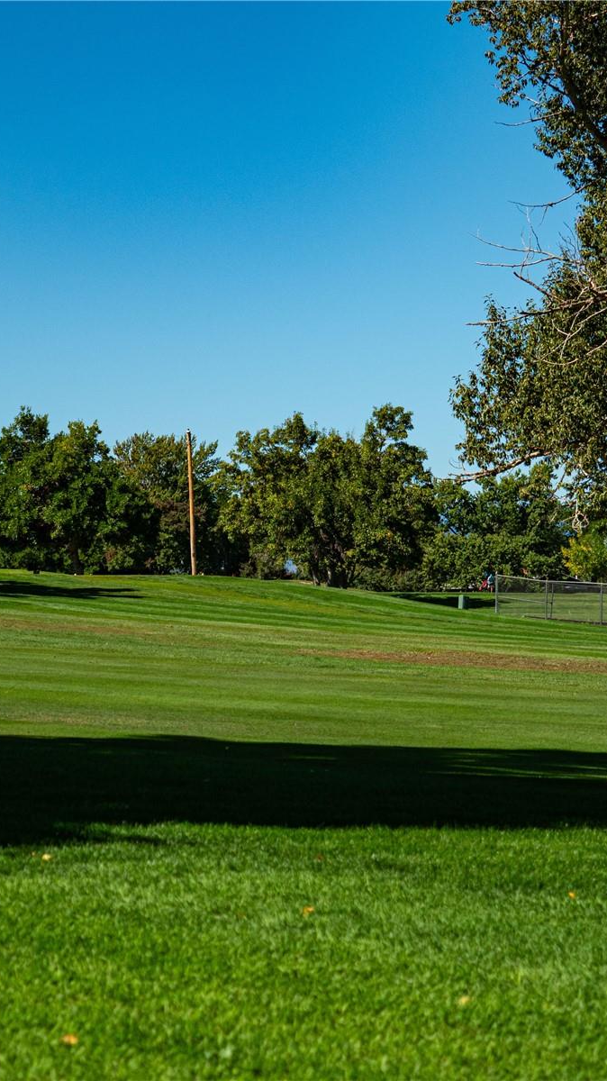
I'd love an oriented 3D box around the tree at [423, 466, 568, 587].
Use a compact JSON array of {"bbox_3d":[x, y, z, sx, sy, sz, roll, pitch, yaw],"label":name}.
[{"bbox_3d":[15.300,-0.950,265.000,11.500,9.900,10.500,0,-1,0],"label":"tree"}]

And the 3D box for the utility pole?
[{"bbox_3d":[-6.750,-2.260,200.000,0.290,8.800,0.290,-2,-1,0],"label":"utility pole"}]

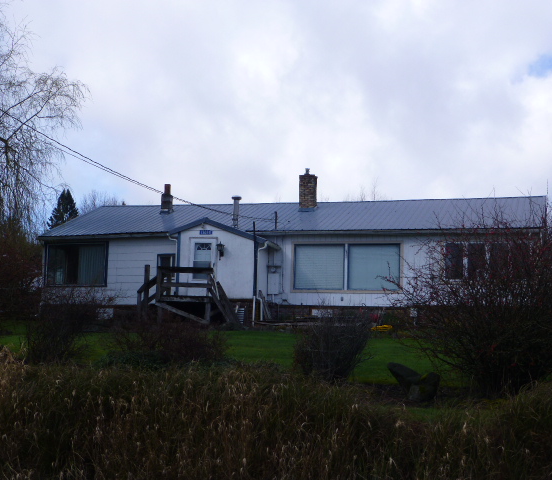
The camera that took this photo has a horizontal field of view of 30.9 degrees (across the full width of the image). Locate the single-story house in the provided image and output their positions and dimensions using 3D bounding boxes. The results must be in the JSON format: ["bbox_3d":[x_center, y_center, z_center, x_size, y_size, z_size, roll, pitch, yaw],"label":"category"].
[{"bbox_3d":[1.094,0.315,39.539,18.580,6.230,11.200,-1,-6,15],"label":"single-story house"}]

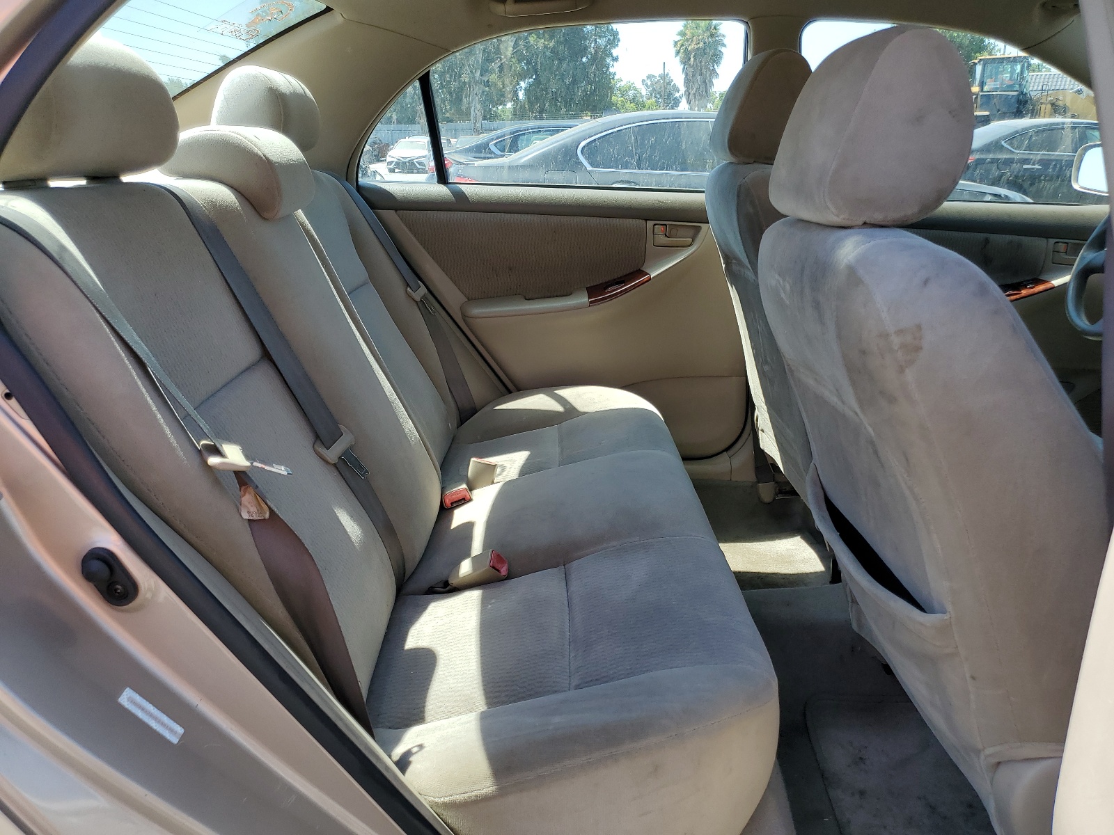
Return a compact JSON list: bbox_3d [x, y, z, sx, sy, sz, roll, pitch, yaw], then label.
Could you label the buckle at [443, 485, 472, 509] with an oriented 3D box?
[{"bbox_3d":[-0.201,0.156,1.689,0.047,0.028,0.075,-17,10,-7],"label":"buckle"}]

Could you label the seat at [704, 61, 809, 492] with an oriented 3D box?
[{"bbox_3d":[0.718,-0.237,1.848,0.795,1.050,0.470,0,19,-1],"label":"seat"}]

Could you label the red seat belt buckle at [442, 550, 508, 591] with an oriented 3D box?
[{"bbox_3d":[-0.131,0.256,1.386,0.090,0.036,0.031,-25,34,29],"label":"red seat belt buckle"}]

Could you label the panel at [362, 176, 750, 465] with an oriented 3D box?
[{"bbox_3d":[-0.008,-0.223,2.128,0.900,0.713,0.110,0,19,-1],"label":"panel"}]

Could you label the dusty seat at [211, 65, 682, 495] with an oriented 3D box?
[{"bbox_3d":[-0.182,-0.235,1.873,0.965,1.010,0.420,0,19,-1],"label":"dusty seat"}]

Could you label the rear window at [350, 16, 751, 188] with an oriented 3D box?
[{"bbox_3d":[-0.010,-0.719,1.952,0.895,0.370,0.080,0,19,-1],"label":"rear window"}]

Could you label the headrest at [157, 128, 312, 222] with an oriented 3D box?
[{"bbox_3d":[-0.520,-0.405,1.363,0.178,0.138,0.235,0,19,-1],"label":"headrest"}]

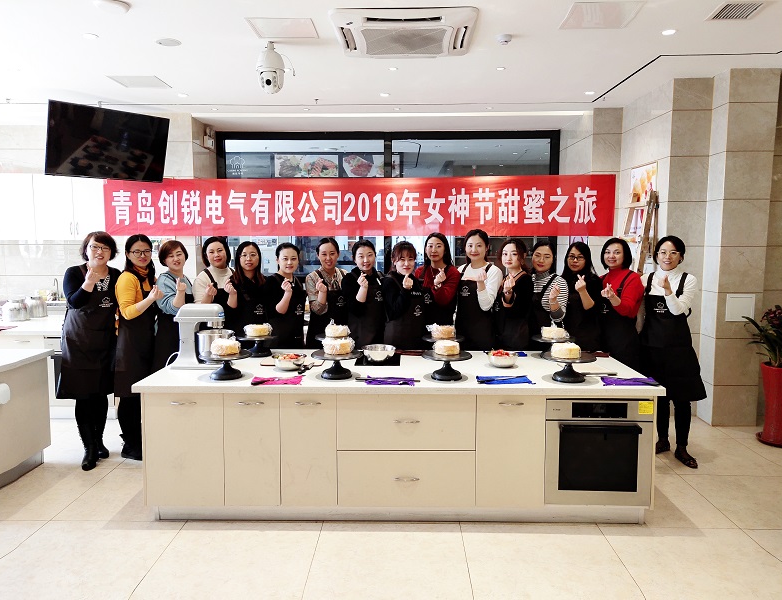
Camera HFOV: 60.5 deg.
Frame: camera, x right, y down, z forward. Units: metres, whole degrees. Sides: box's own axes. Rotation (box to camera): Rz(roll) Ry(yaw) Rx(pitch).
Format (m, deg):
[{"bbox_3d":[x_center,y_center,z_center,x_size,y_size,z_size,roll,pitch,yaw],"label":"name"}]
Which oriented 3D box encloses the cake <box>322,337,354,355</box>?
[{"bbox_3d":[-0.317,0.282,4.010,0.180,0.087,0.180,0,5,1],"label":"cake"}]

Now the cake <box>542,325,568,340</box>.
[{"bbox_3d":[1.138,0.222,4.658,0.170,0.084,0.170,0,5,1],"label":"cake"}]

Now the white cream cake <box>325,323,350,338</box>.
[{"bbox_3d":[-0.376,0.216,4.721,0.166,0.089,0.166,0,5,1],"label":"white cream cake"}]

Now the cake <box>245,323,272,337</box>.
[{"bbox_3d":[-0.948,0.217,4.764,0.178,0.081,0.178,0,5,1],"label":"cake"}]

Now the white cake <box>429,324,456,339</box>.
[{"bbox_3d":[0.368,0.221,4.695,0.170,0.082,0.170,0,5,1],"label":"white cake"}]

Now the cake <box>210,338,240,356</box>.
[{"bbox_3d":[-0.991,0.283,4.025,0.170,0.084,0.170,0,5,1],"label":"cake"}]

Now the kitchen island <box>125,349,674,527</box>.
[{"bbox_3d":[0.048,0.837,4.383,2.976,0.811,1.232,0,5,1],"label":"kitchen island"}]

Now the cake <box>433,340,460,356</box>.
[{"bbox_3d":[0.332,0.290,3.976,0.153,0.074,0.153,0,5,1],"label":"cake"}]

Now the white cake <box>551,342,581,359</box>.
[{"bbox_3d":[1.024,0.292,3.911,0.173,0.079,0.173,0,5,1],"label":"white cake"}]

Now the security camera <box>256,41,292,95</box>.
[{"bbox_3d":[-0.850,-1.657,4.790,0.233,0.381,0.223,0,5,4],"label":"security camera"}]

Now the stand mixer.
[{"bbox_3d":[-1.214,0.230,4.369,0.371,0.406,0.262,0,5,1],"label":"stand mixer"}]

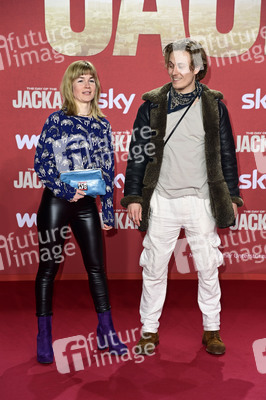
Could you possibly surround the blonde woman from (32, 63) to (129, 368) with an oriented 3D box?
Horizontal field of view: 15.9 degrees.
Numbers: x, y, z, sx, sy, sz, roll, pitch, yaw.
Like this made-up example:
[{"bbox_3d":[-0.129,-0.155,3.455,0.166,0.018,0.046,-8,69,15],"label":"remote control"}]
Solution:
[{"bbox_3d":[-0.295,0.065,5.460,0.520,1.700,0.400,-2,10,-15],"label":"blonde woman"}]

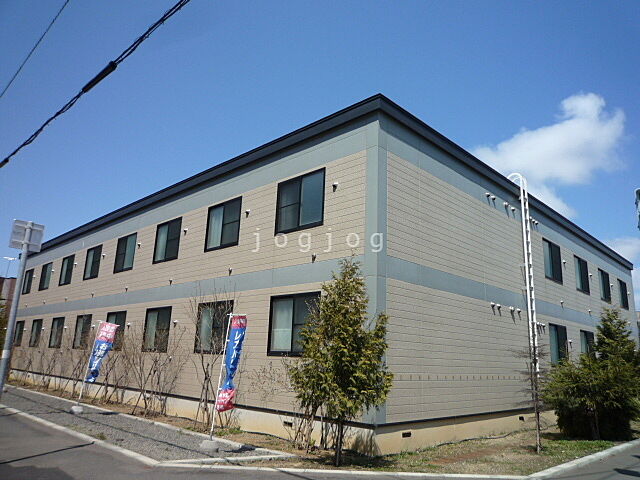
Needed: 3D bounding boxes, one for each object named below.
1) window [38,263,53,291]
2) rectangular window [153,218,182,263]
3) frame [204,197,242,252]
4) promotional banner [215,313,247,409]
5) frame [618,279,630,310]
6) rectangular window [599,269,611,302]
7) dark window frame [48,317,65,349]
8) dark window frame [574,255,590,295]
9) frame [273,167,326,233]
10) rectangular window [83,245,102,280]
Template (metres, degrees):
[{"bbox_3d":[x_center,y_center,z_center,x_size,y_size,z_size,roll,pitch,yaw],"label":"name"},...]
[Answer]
[{"bbox_3d":[-14.222,1.940,24.000,1.660,1.360,0.120,-12,-20,43],"label":"window"},{"bbox_3d":[-5.060,0.053,15.333,1.680,1.380,0.130,-12,-19,43],"label":"rectangular window"},{"bbox_3d":[-2.765,-0.415,13.153,1.680,1.380,0.130,-12,-19,43],"label":"frame"},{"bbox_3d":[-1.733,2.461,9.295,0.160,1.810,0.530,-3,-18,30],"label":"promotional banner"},{"bbox_3d":[15.118,2.751,23.006,0.120,1.360,1.680,-12,-20,43],"label":"frame"},{"bbox_3d":[13.059,2.131,21.145,0.130,1.380,1.680,-12,-19,43],"label":"rectangular window"},{"bbox_3d":[-12.055,4.250,21.181,1.680,1.380,0.130,-12,-19,43],"label":"dark window frame"},{"bbox_3d":[10.453,1.427,18.415,0.120,1.360,1.680,-12,-20,43],"label":"dark window frame"},{"bbox_3d":[-0.488,-0.895,11.101,1.664,1.391,0.100,-12,-20,43],"label":"frame"},{"bbox_3d":[-9.680,0.995,19.718,1.680,1.380,0.130,-12,-19,43],"label":"rectangular window"}]

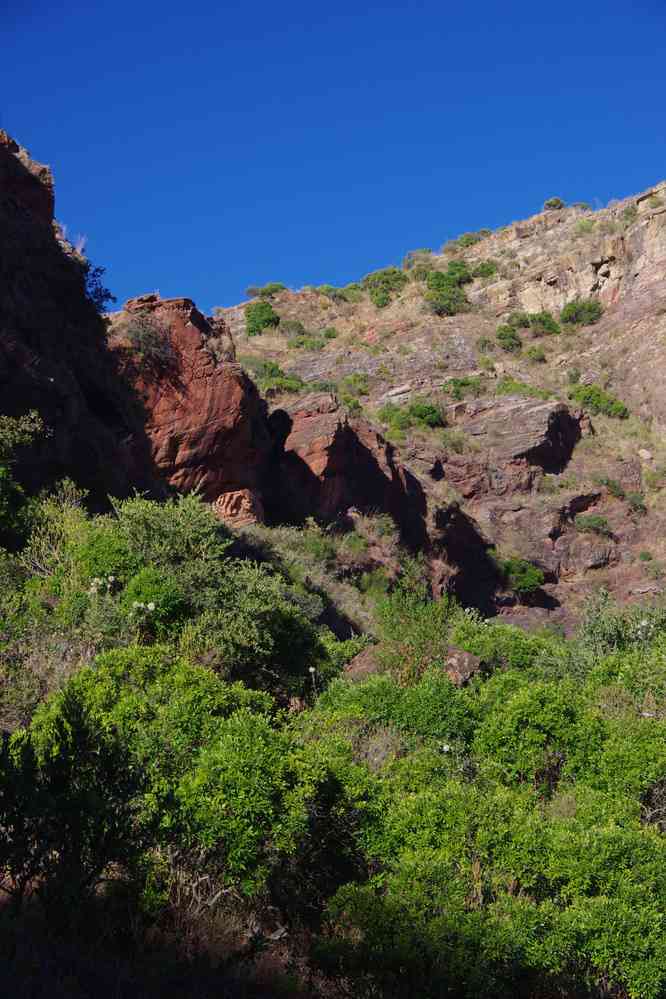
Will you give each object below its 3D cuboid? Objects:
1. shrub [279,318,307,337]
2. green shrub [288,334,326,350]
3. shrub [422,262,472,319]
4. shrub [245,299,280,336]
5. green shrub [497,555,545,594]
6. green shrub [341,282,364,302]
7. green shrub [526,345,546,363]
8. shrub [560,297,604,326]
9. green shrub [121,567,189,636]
[{"bbox_3d":[-1.896,-8.052,126.000,1.271,0.817,1.144,0,-8,0],"label":"shrub"},{"bbox_3d":[-1.693,-10.033,172.000,2.560,0.990,2.170,0,-8,0],"label":"green shrub"},{"bbox_3d":[5.530,-10.191,130.000,2.343,2.624,2.108,0,-8,0],"label":"shrub"},{"bbox_3d":[-2.881,-7.438,110.000,1.471,1.506,1.251,0,-8,0],"label":"shrub"},{"bbox_3d":[8.404,3.388,120.000,2.050,1.640,1.740,0,-8,0],"label":"green shrub"},{"bbox_3d":[0.964,-10.229,133.000,1.150,0.959,1.035,0,-8,0],"label":"green shrub"},{"bbox_3d":[7.939,-5.696,105.000,0.780,0.681,0.663,0,-8,0],"label":"green shrub"},{"bbox_3d":[10.341,-7.782,112.000,1.748,1.130,1.243,0,-8,0],"label":"shrub"},{"bbox_3d":[-2.984,1.705,45.000,1.103,1.135,0.993,0,-8,0],"label":"green shrub"}]

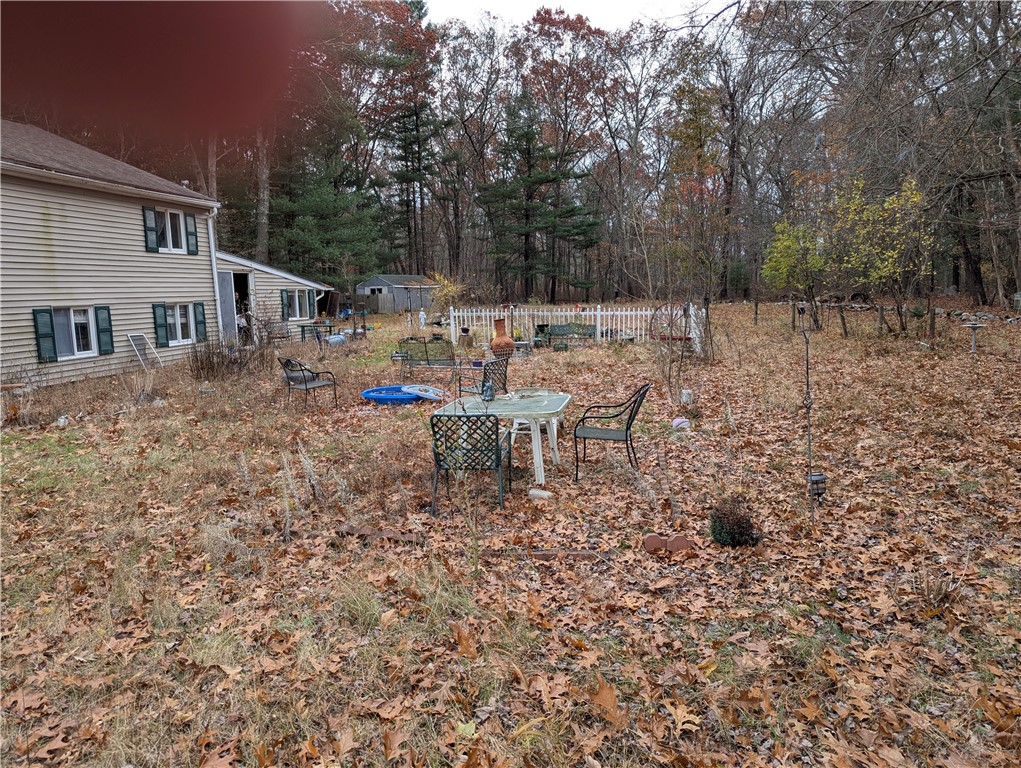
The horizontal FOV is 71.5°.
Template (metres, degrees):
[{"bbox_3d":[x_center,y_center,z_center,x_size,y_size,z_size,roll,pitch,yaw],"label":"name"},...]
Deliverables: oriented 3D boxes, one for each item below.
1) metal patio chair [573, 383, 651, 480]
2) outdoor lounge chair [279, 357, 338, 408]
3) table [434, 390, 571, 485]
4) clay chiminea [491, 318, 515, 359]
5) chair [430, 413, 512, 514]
[{"bbox_3d":[1.045,0.465,7.127,0.710,0.885,0.610,0,8,14],"label":"metal patio chair"},{"bbox_3d":[-3.362,-0.013,11.744,0.710,0.870,0.610,-9,11,-43],"label":"outdoor lounge chair"},{"bbox_3d":[-0.022,0.563,7.264,1.200,0.720,1.060,-1,8,8],"label":"table"},{"bbox_3d":[-0.191,-0.972,16.420,0.550,1.030,0.540,-2,8,0],"label":"clay chiminea"},{"bbox_3d":[-0.338,0.639,6.284,0.610,0.865,0.610,-1,8,7],"label":"chair"}]

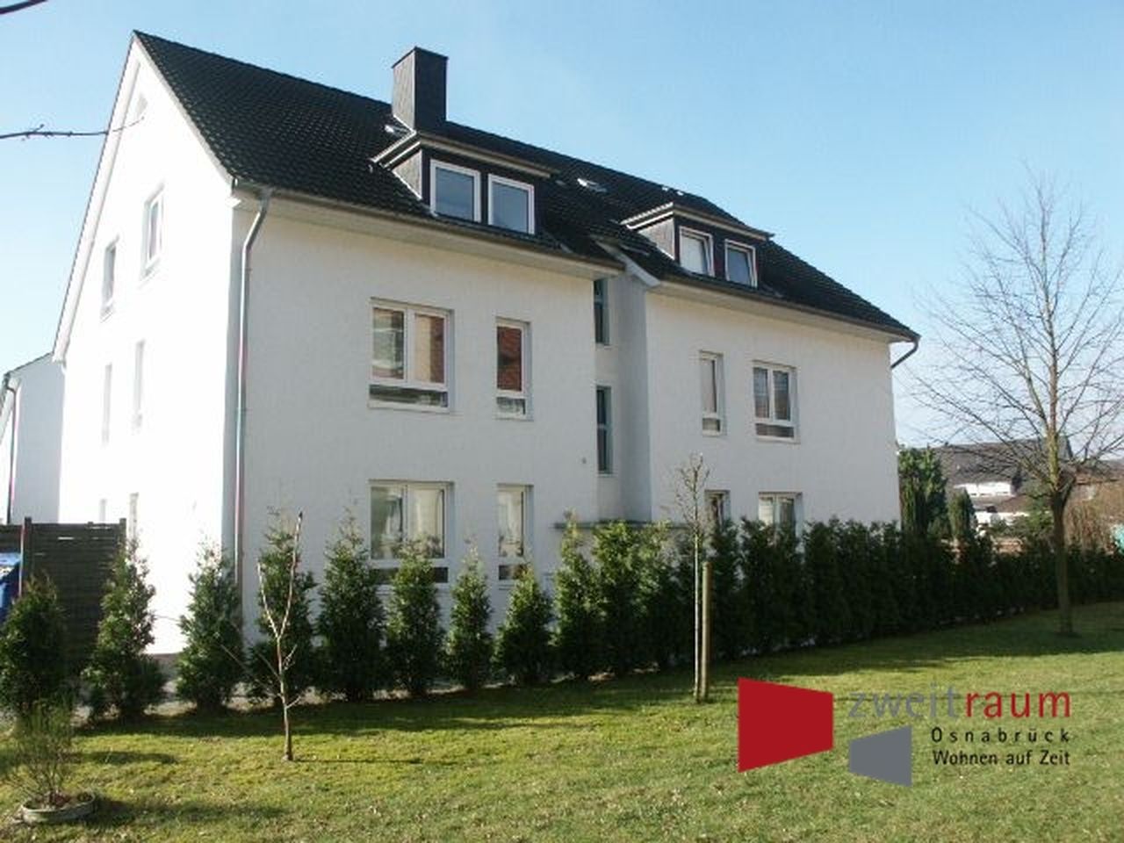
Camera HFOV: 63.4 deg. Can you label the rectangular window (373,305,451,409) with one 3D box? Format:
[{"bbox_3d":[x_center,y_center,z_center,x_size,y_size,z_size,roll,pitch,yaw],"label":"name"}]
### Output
[{"bbox_3d":[-2.349,-0.959,14.128,1.435,1.658,0.140,4,-8,-37],"label":"rectangular window"}]

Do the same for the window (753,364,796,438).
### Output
[{"bbox_3d":[4.522,-0.365,19.463,1.399,1.648,0.140,4,-8,-37],"label":"window"}]

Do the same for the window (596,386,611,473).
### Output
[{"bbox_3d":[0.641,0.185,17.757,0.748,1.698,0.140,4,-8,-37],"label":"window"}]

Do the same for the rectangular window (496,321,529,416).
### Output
[{"bbox_3d":[-0.839,-0.845,15.260,0.687,1.658,0.140,4,-8,-37],"label":"rectangular window"}]

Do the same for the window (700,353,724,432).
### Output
[{"bbox_3d":[2.994,-0.505,18.320,0.662,1.697,0.140,4,-8,-37],"label":"window"}]

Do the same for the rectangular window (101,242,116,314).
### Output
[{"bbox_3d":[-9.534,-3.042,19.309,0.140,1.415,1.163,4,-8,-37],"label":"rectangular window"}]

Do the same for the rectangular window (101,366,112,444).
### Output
[{"bbox_3d":[-9.303,-0.337,18.712,0.140,1.658,0.657,4,-8,-37],"label":"rectangular window"}]

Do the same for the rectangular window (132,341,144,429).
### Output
[{"bbox_3d":[-7.615,-0.625,16.491,0.140,1.658,0.667,4,-8,-37],"label":"rectangular window"}]

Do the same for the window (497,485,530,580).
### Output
[{"bbox_3d":[-0.801,1.915,14.931,0.687,1.658,0.140,4,-8,-37],"label":"window"}]

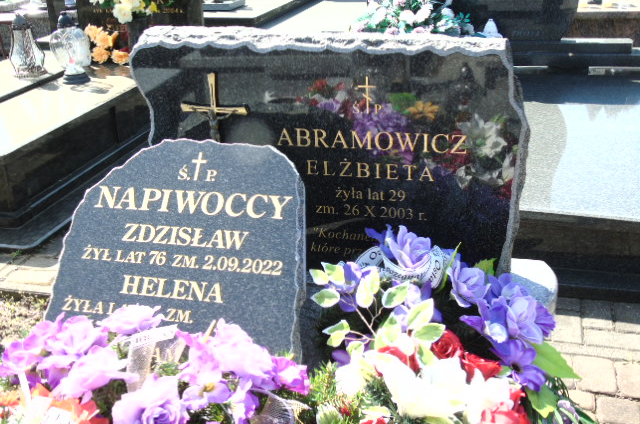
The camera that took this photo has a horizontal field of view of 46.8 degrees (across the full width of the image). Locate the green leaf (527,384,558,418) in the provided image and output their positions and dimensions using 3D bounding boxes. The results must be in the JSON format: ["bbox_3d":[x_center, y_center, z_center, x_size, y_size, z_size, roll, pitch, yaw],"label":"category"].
[{"bbox_3d":[0.421,0.359,1.400,0.055,0.055,0.030,-13,28,-18],"label":"green leaf"}]

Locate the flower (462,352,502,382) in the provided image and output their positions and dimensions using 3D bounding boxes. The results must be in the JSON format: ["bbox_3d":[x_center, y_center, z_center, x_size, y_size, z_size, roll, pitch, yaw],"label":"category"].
[{"bbox_3d":[0.310,0.302,1.420,0.075,0.050,0.060,-4,26,-1],"label":"flower"}]

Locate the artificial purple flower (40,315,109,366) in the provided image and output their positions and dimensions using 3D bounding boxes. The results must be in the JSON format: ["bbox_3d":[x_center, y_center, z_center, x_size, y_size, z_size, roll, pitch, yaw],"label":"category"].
[{"bbox_3d":[-0.443,0.231,1.330,0.120,0.085,0.083,-7,61,-11],"label":"artificial purple flower"}]

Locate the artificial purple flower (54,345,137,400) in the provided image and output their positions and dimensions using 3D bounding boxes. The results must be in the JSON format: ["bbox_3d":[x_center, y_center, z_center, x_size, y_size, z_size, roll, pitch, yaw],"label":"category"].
[{"bbox_3d":[-0.380,0.271,1.250,0.132,0.085,0.085,-7,61,-11],"label":"artificial purple flower"}]

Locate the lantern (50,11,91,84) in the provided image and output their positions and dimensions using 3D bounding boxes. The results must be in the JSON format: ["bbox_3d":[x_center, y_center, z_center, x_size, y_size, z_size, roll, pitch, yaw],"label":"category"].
[{"bbox_3d":[-1.287,-0.850,3.820,0.195,0.345,0.135,-3,24,0],"label":"lantern"}]

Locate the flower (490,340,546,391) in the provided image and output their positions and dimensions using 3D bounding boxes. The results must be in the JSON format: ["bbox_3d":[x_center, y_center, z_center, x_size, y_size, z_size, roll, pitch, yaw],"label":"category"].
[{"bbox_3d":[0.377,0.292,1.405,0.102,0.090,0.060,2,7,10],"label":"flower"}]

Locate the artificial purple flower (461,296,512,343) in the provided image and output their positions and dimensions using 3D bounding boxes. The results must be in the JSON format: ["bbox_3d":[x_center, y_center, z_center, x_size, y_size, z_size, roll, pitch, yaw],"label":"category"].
[{"bbox_3d":[0.351,0.227,1.560,0.105,0.095,0.075,5,-7,15],"label":"artificial purple flower"}]

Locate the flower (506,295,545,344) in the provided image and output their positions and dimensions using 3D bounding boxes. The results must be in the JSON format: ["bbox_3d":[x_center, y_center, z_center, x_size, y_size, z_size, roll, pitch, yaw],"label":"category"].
[{"bbox_3d":[0.428,0.224,1.540,0.077,0.097,0.065,-9,-15,-15],"label":"flower"}]

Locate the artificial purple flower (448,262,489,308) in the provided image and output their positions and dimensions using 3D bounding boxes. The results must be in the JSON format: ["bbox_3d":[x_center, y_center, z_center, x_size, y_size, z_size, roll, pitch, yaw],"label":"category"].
[{"bbox_3d":[0.321,0.159,1.600,0.082,0.094,0.065,-8,-19,-12],"label":"artificial purple flower"}]

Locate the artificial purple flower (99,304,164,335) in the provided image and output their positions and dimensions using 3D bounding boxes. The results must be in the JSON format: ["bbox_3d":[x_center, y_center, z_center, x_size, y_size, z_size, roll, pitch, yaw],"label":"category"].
[{"bbox_3d":[-0.357,0.205,1.400,0.115,0.045,0.065,-4,26,-1],"label":"artificial purple flower"}]

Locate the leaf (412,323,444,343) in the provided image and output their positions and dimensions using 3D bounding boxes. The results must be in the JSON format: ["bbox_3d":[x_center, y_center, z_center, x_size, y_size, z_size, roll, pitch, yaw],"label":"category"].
[{"bbox_3d":[0.207,0.230,1.410,0.063,0.020,0.036,-14,61,-8],"label":"leaf"}]

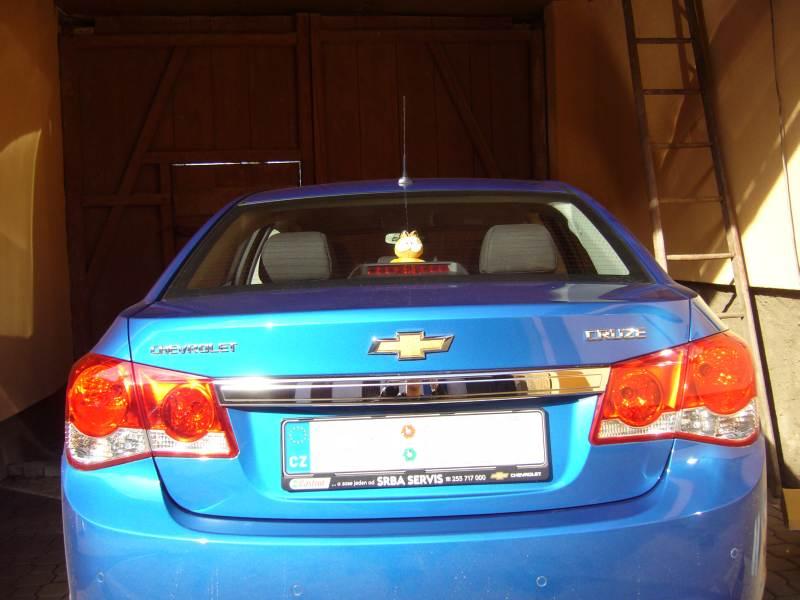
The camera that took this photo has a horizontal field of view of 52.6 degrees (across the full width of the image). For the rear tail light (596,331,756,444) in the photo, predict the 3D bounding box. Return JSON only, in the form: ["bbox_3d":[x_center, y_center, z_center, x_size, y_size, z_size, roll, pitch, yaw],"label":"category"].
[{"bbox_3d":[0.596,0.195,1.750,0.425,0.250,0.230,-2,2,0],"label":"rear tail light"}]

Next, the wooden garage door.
[{"bbox_3d":[-0.728,-0.709,6.566,3.870,3.140,0.110,-2,2,-3],"label":"wooden garage door"}]

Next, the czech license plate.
[{"bbox_3d":[0.032,0.299,1.610,0.530,0.135,0.020,-2,-2,0],"label":"czech license plate"}]

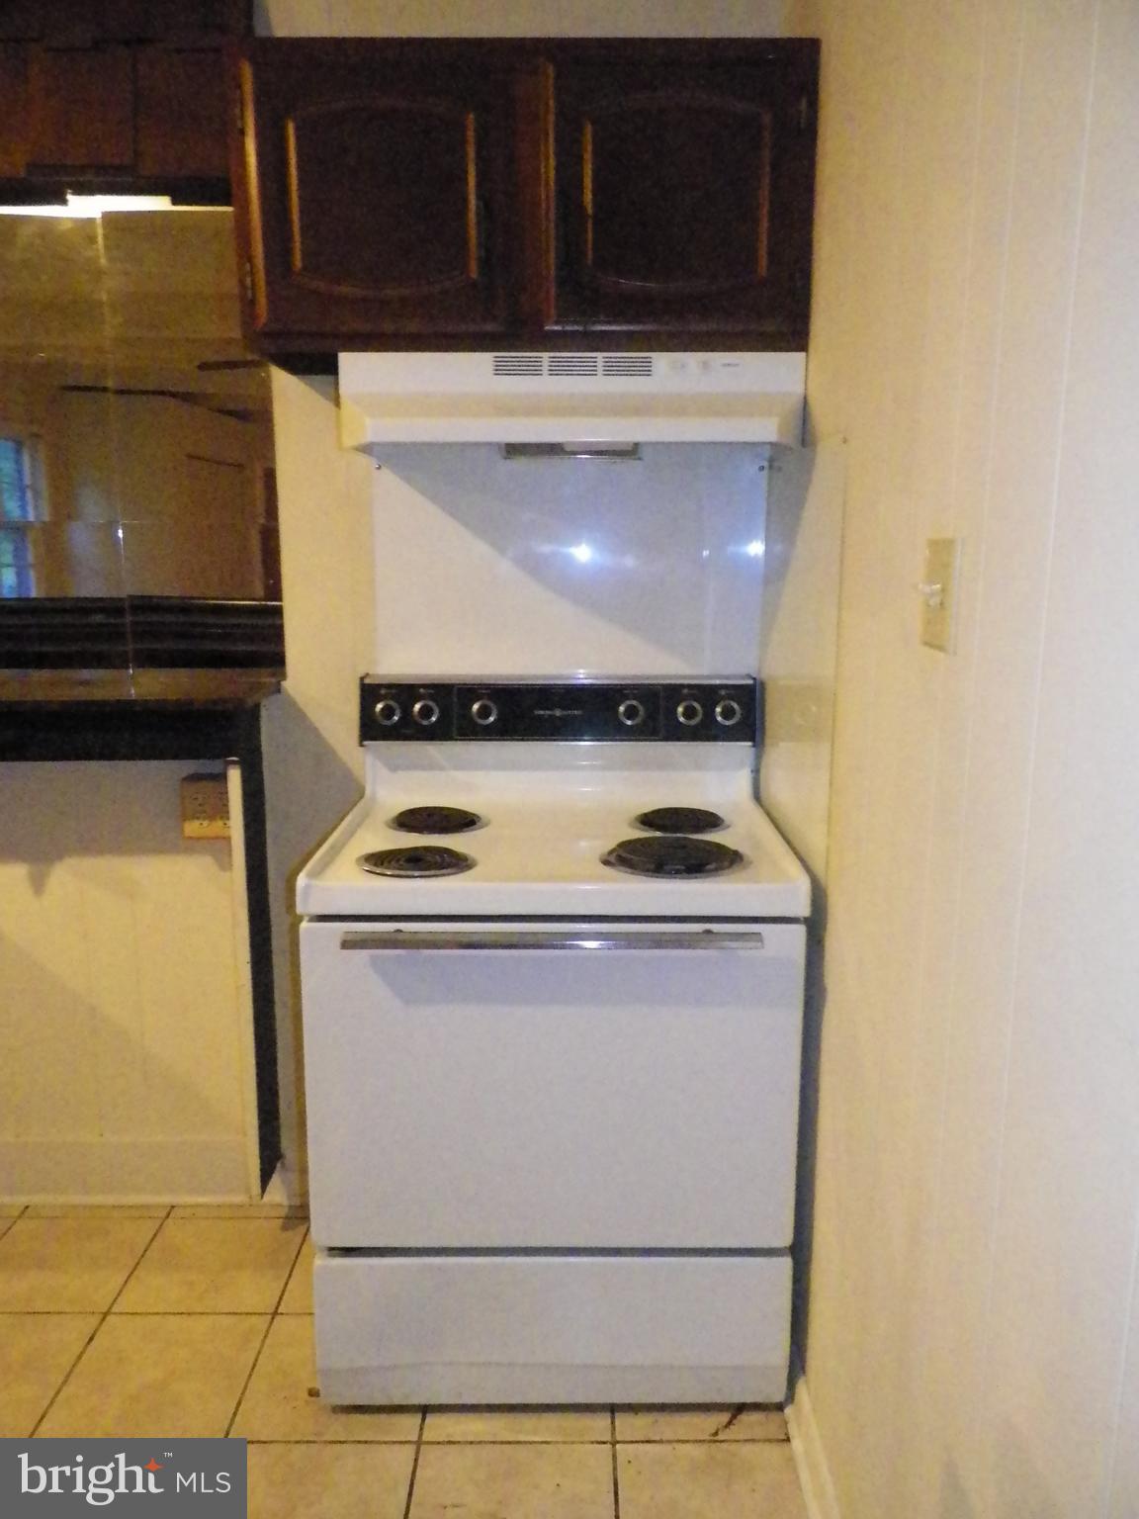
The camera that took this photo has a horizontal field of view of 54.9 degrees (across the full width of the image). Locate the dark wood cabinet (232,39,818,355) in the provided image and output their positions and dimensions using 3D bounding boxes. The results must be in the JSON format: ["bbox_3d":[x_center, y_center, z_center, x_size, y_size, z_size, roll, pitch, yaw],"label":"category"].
[{"bbox_3d":[-0.068,-0.918,1.897,0.914,0.464,0.331,0,10,0],"label":"dark wood cabinet"}]

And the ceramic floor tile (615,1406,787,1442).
[{"bbox_3d":[0.223,1.050,1.874,0.303,0.010,0.303,0,10,0],"label":"ceramic floor tile"}]

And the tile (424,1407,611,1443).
[{"bbox_3d":[-0.083,1.050,1.872,0.303,0.010,0.303,0,10,0],"label":"tile"}]

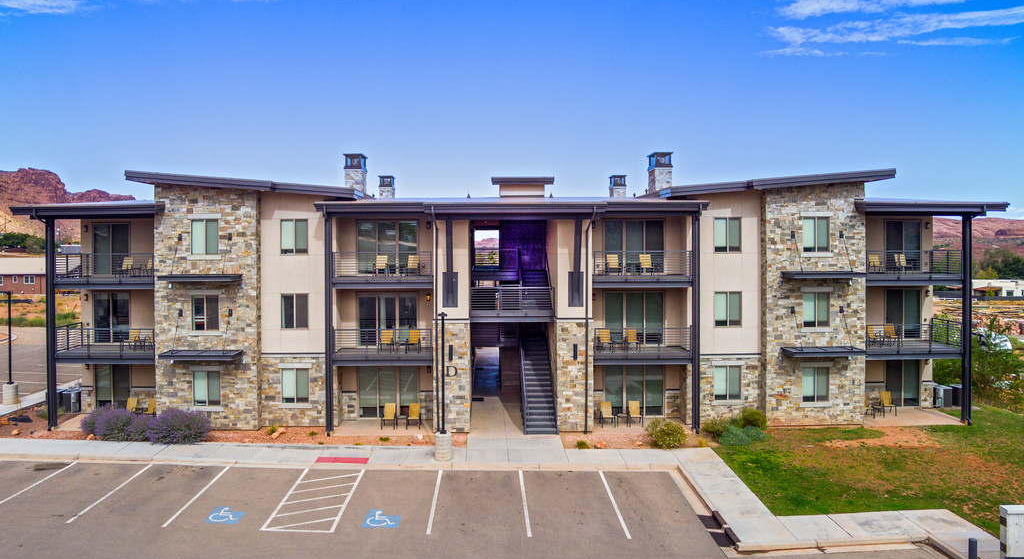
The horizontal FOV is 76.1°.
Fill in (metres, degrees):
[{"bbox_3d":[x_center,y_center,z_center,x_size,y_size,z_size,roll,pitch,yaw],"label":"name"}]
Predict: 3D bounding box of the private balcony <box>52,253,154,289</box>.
[{"bbox_3d":[-16.998,-0.398,28.300,4.200,1.500,2.000,0,2,-1],"label":"private balcony"}]

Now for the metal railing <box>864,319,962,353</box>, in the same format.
[{"bbox_3d":[17.750,2.560,29.900,4.200,1.220,2.400,0,2,-1],"label":"metal railing"}]

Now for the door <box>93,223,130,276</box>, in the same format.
[{"bbox_3d":[-17.982,-1.348,29.400,1.730,2.430,0.150,0,2,-1],"label":"door"}]

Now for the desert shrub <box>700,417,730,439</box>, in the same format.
[{"bbox_3d":[8.450,6.170,27.300,1.150,0.850,1.100,0,2,-1],"label":"desert shrub"}]

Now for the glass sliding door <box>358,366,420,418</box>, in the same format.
[{"bbox_3d":[-5.215,4.788,27.810,2.630,2.370,0.120,0,2,-1],"label":"glass sliding door"}]

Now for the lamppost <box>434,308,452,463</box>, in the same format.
[{"bbox_3d":[-2.524,3.939,23.947,0.620,5.443,0.620,0,2,-1],"label":"lamppost"}]

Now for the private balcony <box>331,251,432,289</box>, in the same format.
[{"bbox_3d":[-5.322,-0.427,28.074,4.150,1.500,2.150,0,2,-1],"label":"private balcony"}]

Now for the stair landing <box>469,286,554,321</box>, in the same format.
[{"bbox_3d":[0.022,1.060,28.650,3.600,1.470,1.500,0,2,-1],"label":"stair landing"}]

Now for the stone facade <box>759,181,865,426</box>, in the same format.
[{"bbox_3d":[12.812,1.064,27.850,4.150,10.150,0.800,0,2,-1],"label":"stone facade"}]

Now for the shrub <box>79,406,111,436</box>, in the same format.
[{"bbox_3d":[-17.080,5.687,26.955,1.200,1.038,1.160,0,2,-1],"label":"shrub"}]

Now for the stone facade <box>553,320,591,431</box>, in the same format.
[{"bbox_3d":[2.578,4.070,27.650,1.500,4.600,1.200,0,2,-1],"label":"stone facade"}]

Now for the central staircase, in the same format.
[{"bbox_3d":[1.184,4.505,28.900,1.400,3.600,4.500,0,2,-1],"label":"central staircase"}]

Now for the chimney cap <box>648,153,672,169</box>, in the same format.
[{"bbox_3d":[7.237,-5.705,31.899,0.910,0.720,1.400,0,2,-1],"label":"chimney cap"}]

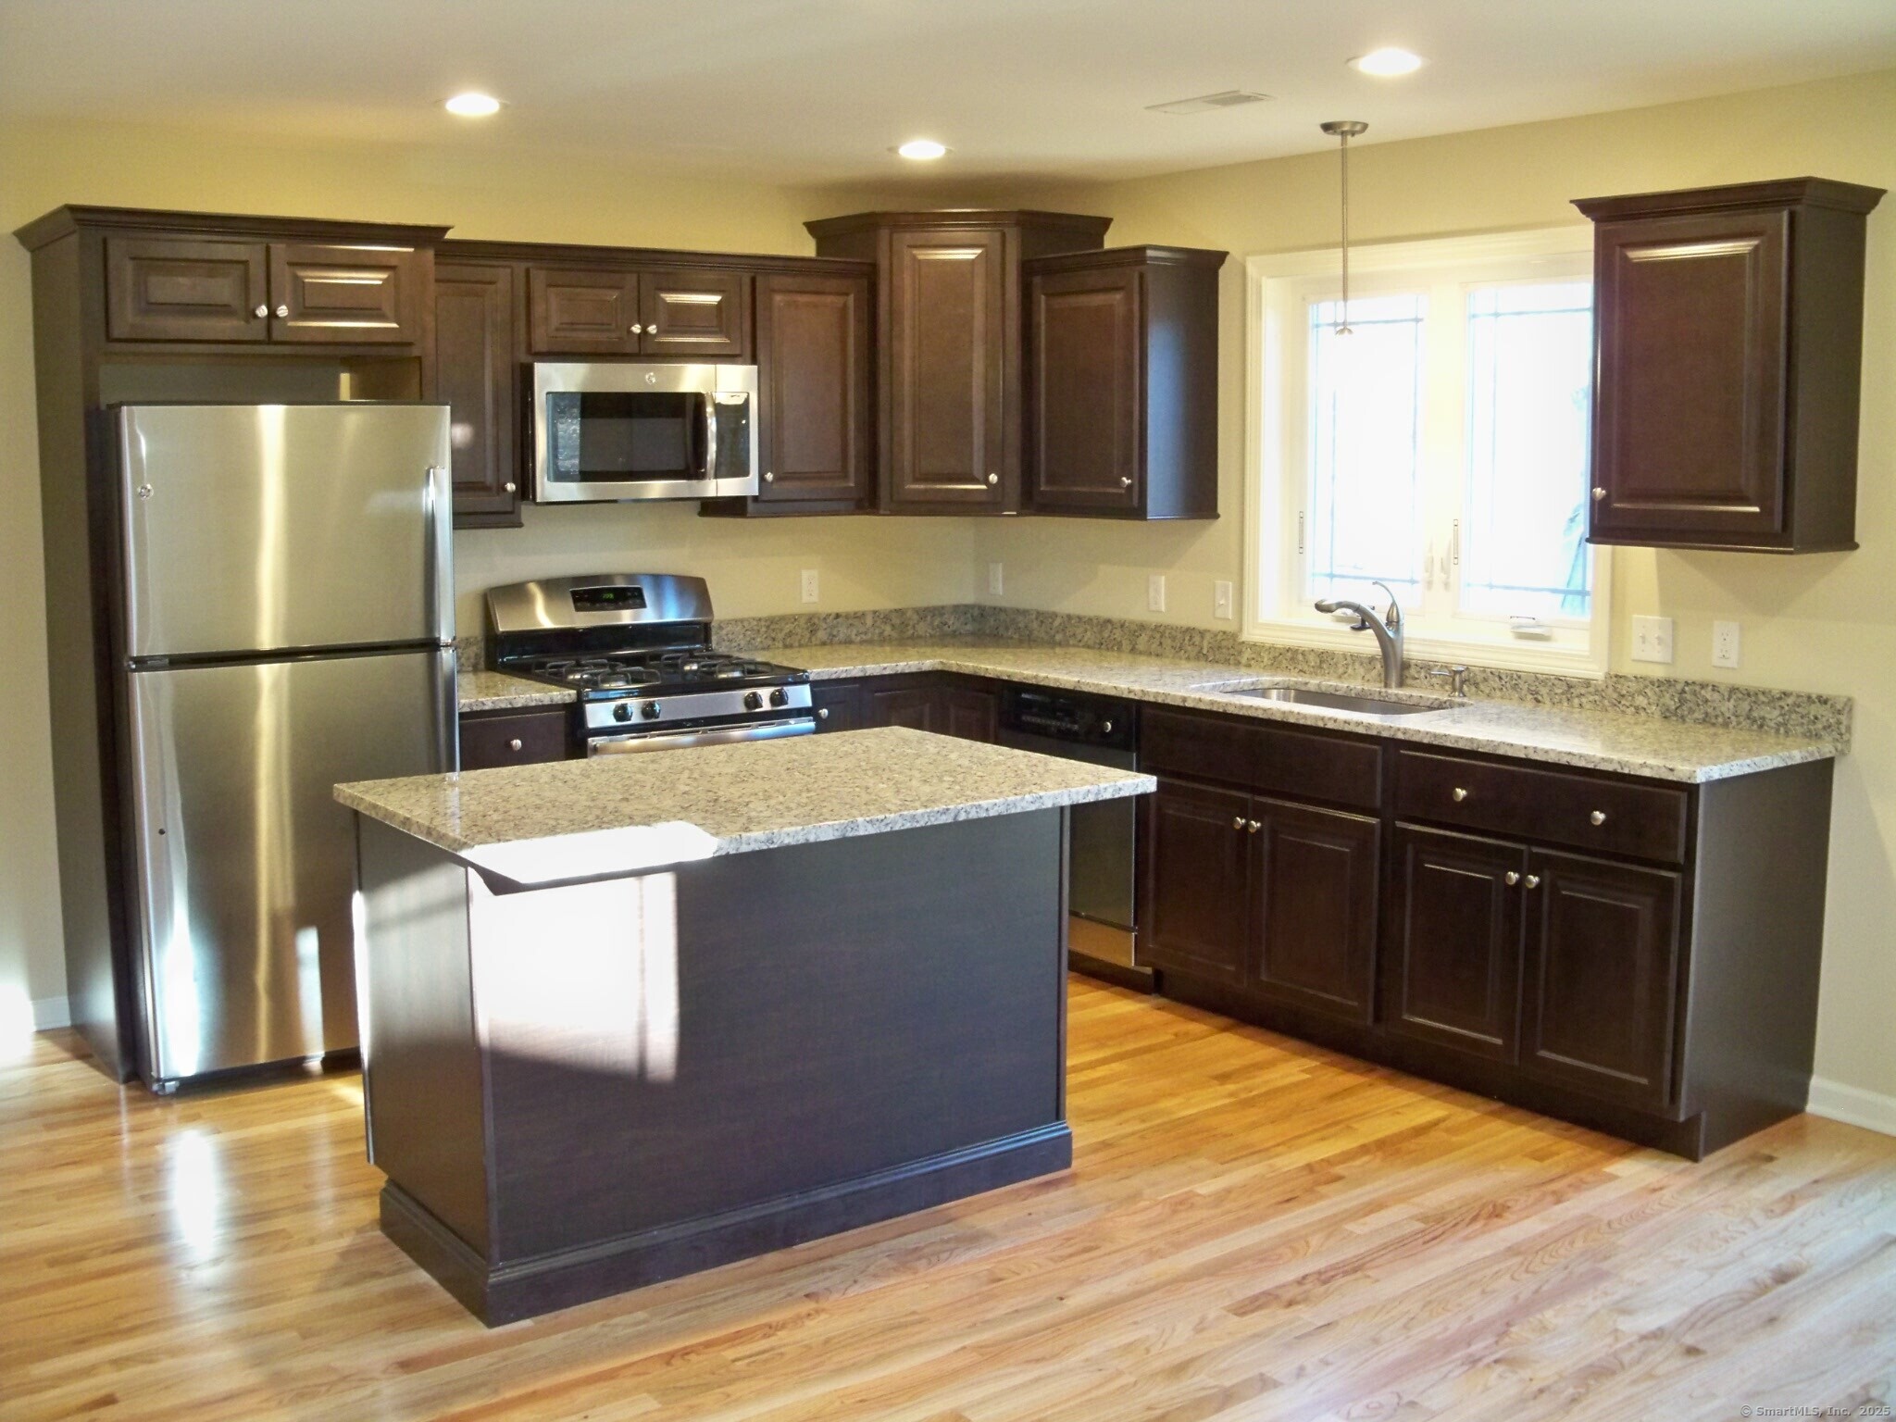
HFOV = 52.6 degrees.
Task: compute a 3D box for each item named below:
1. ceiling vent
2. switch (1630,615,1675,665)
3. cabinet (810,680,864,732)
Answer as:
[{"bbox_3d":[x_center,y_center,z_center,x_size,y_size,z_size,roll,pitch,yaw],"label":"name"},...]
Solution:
[{"bbox_3d":[0.651,-1.496,4.742,0.144,0.016,0.340,-6,10,-37],"label":"ceiling vent"},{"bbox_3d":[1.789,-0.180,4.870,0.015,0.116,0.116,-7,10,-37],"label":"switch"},{"bbox_3d":[-0.525,0.301,6.286,0.225,0.875,0.615,-7,10,-37],"label":"cabinet"}]

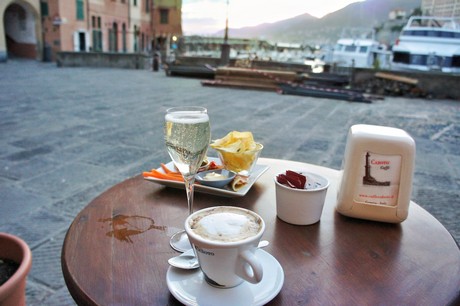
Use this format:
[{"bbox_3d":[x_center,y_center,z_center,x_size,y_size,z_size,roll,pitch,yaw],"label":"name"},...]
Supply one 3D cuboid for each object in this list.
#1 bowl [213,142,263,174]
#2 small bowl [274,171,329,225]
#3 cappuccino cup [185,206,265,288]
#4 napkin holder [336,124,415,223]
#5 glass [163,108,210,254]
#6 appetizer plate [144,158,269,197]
[{"bbox_3d":[0.021,0.016,0.755,0.110,0.058,0.110,0,17,0],"label":"bowl"},{"bbox_3d":[0.118,0.076,0.585,0.089,0.067,0.089,0,17,0],"label":"small bowl"},{"bbox_3d":[-0.003,0.119,0.412,0.093,0.070,0.105,-16,24,-42],"label":"cappuccino cup"},{"bbox_3d":[0.257,0.030,0.614,0.111,0.139,0.107,6,18,16],"label":"napkin holder"},{"bbox_3d":[-0.056,0.038,0.484,0.066,0.197,0.066,0,17,0],"label":"glass"},{"bbox_3d":[-0.043,0.050,0.734,0.214,0.024,0.173,7,19,21],"label":"appetizer plate"}]

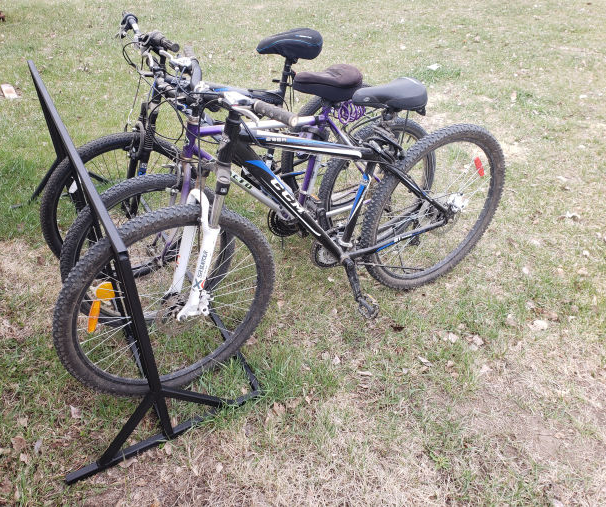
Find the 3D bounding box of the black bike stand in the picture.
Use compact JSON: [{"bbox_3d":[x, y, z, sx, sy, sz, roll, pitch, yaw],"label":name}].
[{"bbox_3d":[-0.891,-0.177,2.094,0.650,0.760,1.884,-19,40,-23],"label":"black bike stand"}]

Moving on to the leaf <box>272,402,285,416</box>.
[{"bbox_3d":[-0.084,0.534,1.739,0.048,0.020,0.055,-3,37,-4],"label":"leaf"}]

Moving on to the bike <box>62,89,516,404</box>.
[{"bbox_3d":[0.071,-0.128,1.763,1.830,1.060,0.640,-19,41,-24],"label":"bike"}]

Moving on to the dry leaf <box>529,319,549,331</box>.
[{"bbox_3d":[0.957,0.289,2.054,0.075,0.020,0.060,21,42,26],"label":"dry leaf"}]

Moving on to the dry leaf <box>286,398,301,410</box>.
[{"bbox_3d":[-0.033,0.522,1.755,0.055,0.020,0.050,-2,37,-2],"label":"dry leaf"}]

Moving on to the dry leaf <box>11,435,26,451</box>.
[{"bbox_3d":[-0.922,0.612,1.645,0.048,0.020,0.058,-31,46,-34],"label":"dry leaf"}]

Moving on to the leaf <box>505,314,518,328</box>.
[{"bbox_3d":[0.851,0.277,2.071,0.050,0.020,0.065,18,41,23],"label":"leaf"}]

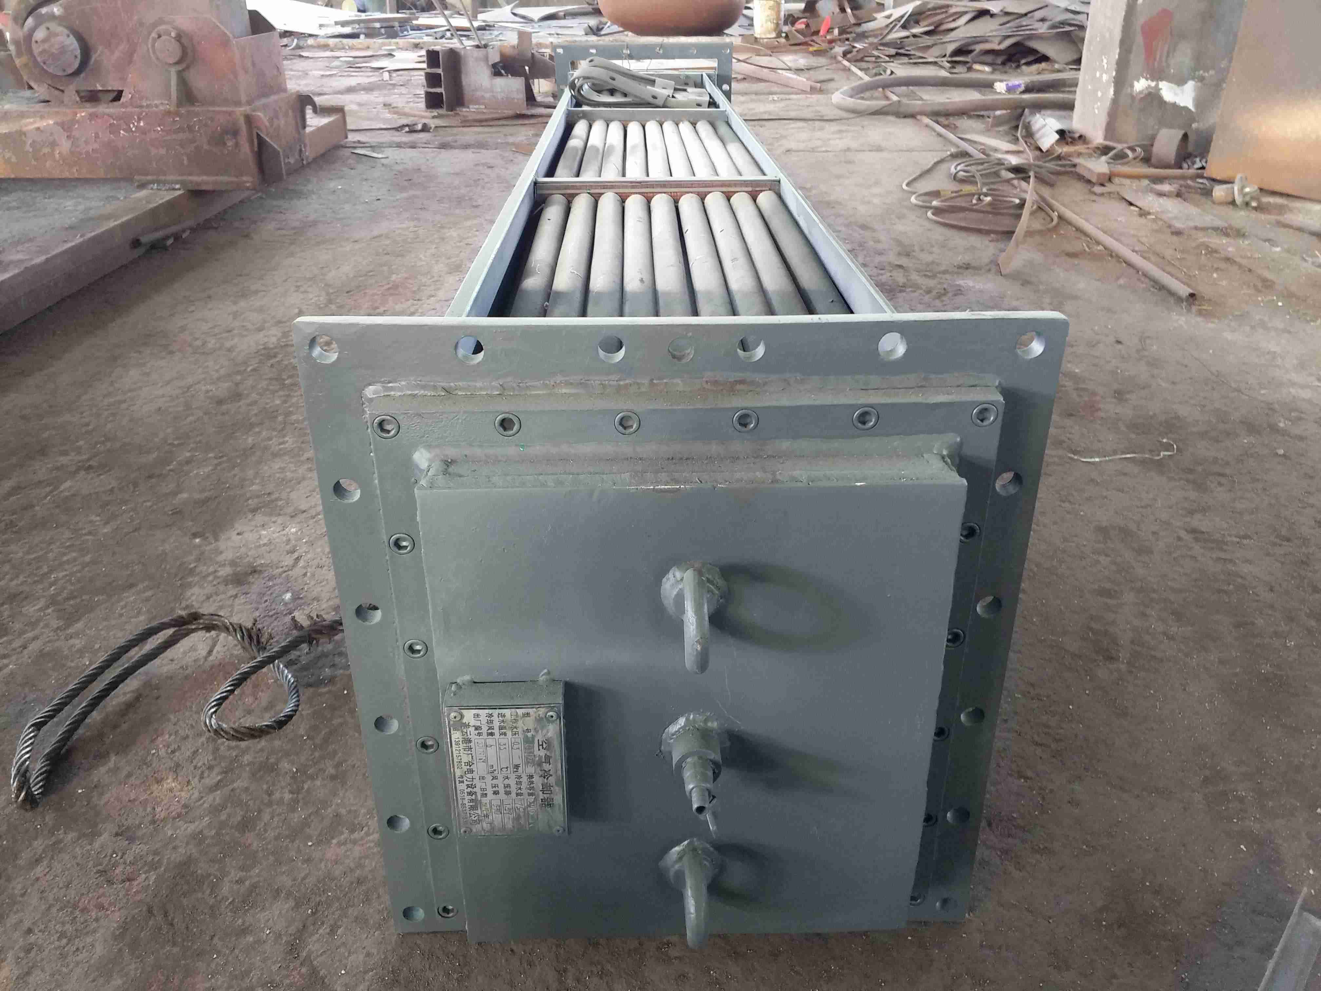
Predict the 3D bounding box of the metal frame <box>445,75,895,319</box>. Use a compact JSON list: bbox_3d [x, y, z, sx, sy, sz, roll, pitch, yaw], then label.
[{"bbox_3d":[-0.022,-0.541,2.172,0.460,0.529,2.838,-1,29,-1],"label":"metal frame"}]

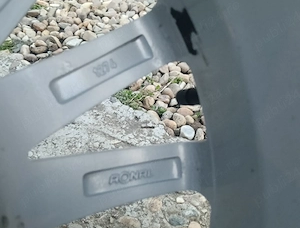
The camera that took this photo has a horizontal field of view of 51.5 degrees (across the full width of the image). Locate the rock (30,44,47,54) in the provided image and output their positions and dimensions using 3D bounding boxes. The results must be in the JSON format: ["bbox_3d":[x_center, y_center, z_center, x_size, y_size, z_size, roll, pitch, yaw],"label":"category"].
[{"bbox_3d":[-0.226,-0.134,0.633,0.034,0.019,0.024,0,52,0],"label":"rock"}]

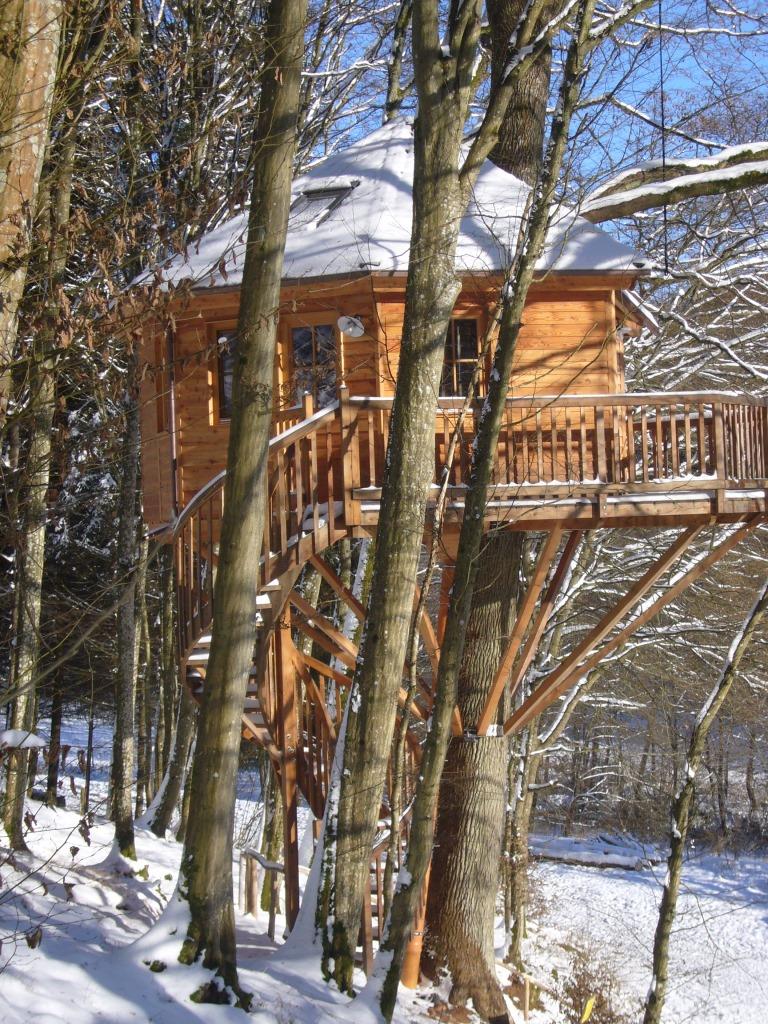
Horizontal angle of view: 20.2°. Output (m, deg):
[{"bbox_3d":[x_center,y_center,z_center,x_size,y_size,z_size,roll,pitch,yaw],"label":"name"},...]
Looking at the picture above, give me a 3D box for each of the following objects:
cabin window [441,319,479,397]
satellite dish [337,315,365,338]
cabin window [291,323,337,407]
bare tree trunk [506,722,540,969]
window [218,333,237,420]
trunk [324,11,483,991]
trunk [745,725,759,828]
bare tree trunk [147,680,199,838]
[{"bbox_3d":[0.728,-1.533,22.300,0.580,0.930,0.100,-2,-1,-19],"label":"cabin window"},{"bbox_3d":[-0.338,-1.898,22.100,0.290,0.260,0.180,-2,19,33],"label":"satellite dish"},{"bbox_3d":[-0.735,-1.521,22.500,0.600,0.910,0.100,-3,-1,38],"label":"cabin window"},{"bbox_3d":[1.583,3.784,24.500,0.330,2.800,0.330,-2,-1,0],"label":"bare tree trunk"},{"bbox_3d":[-1.556,-1.460,23.100,0.600,0.950,0.100,-3,-1,38],"label":"window"},{"bbox_3d":[0.122,-0.085,16.000,0.650,7.400,0.550,5,0,0],"label":"trunk"},{"bbox_3d":[7.488,5.389,44.000,0.250,2.200,0.250,-2,-1,0],"label":"trunk"},{"bbox_3d":[-2.497,2.946,25.500,0.340,1.900,0.320,9,0,0],"label":"bare tree trunk"}]

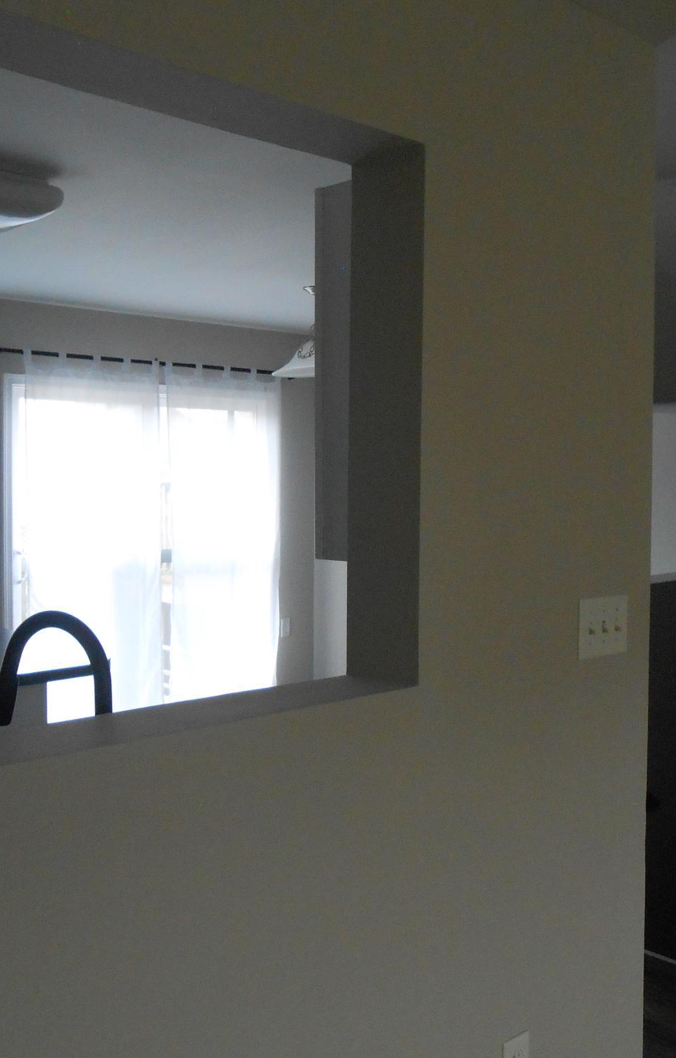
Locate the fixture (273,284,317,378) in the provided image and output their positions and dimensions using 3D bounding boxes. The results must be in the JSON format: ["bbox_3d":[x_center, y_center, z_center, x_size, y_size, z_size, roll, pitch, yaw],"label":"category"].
[{"bbox_3d":[-0.095,-0.926,5.019,0.420,0.425,0.420,0,3,0],"label":"fixture"}]

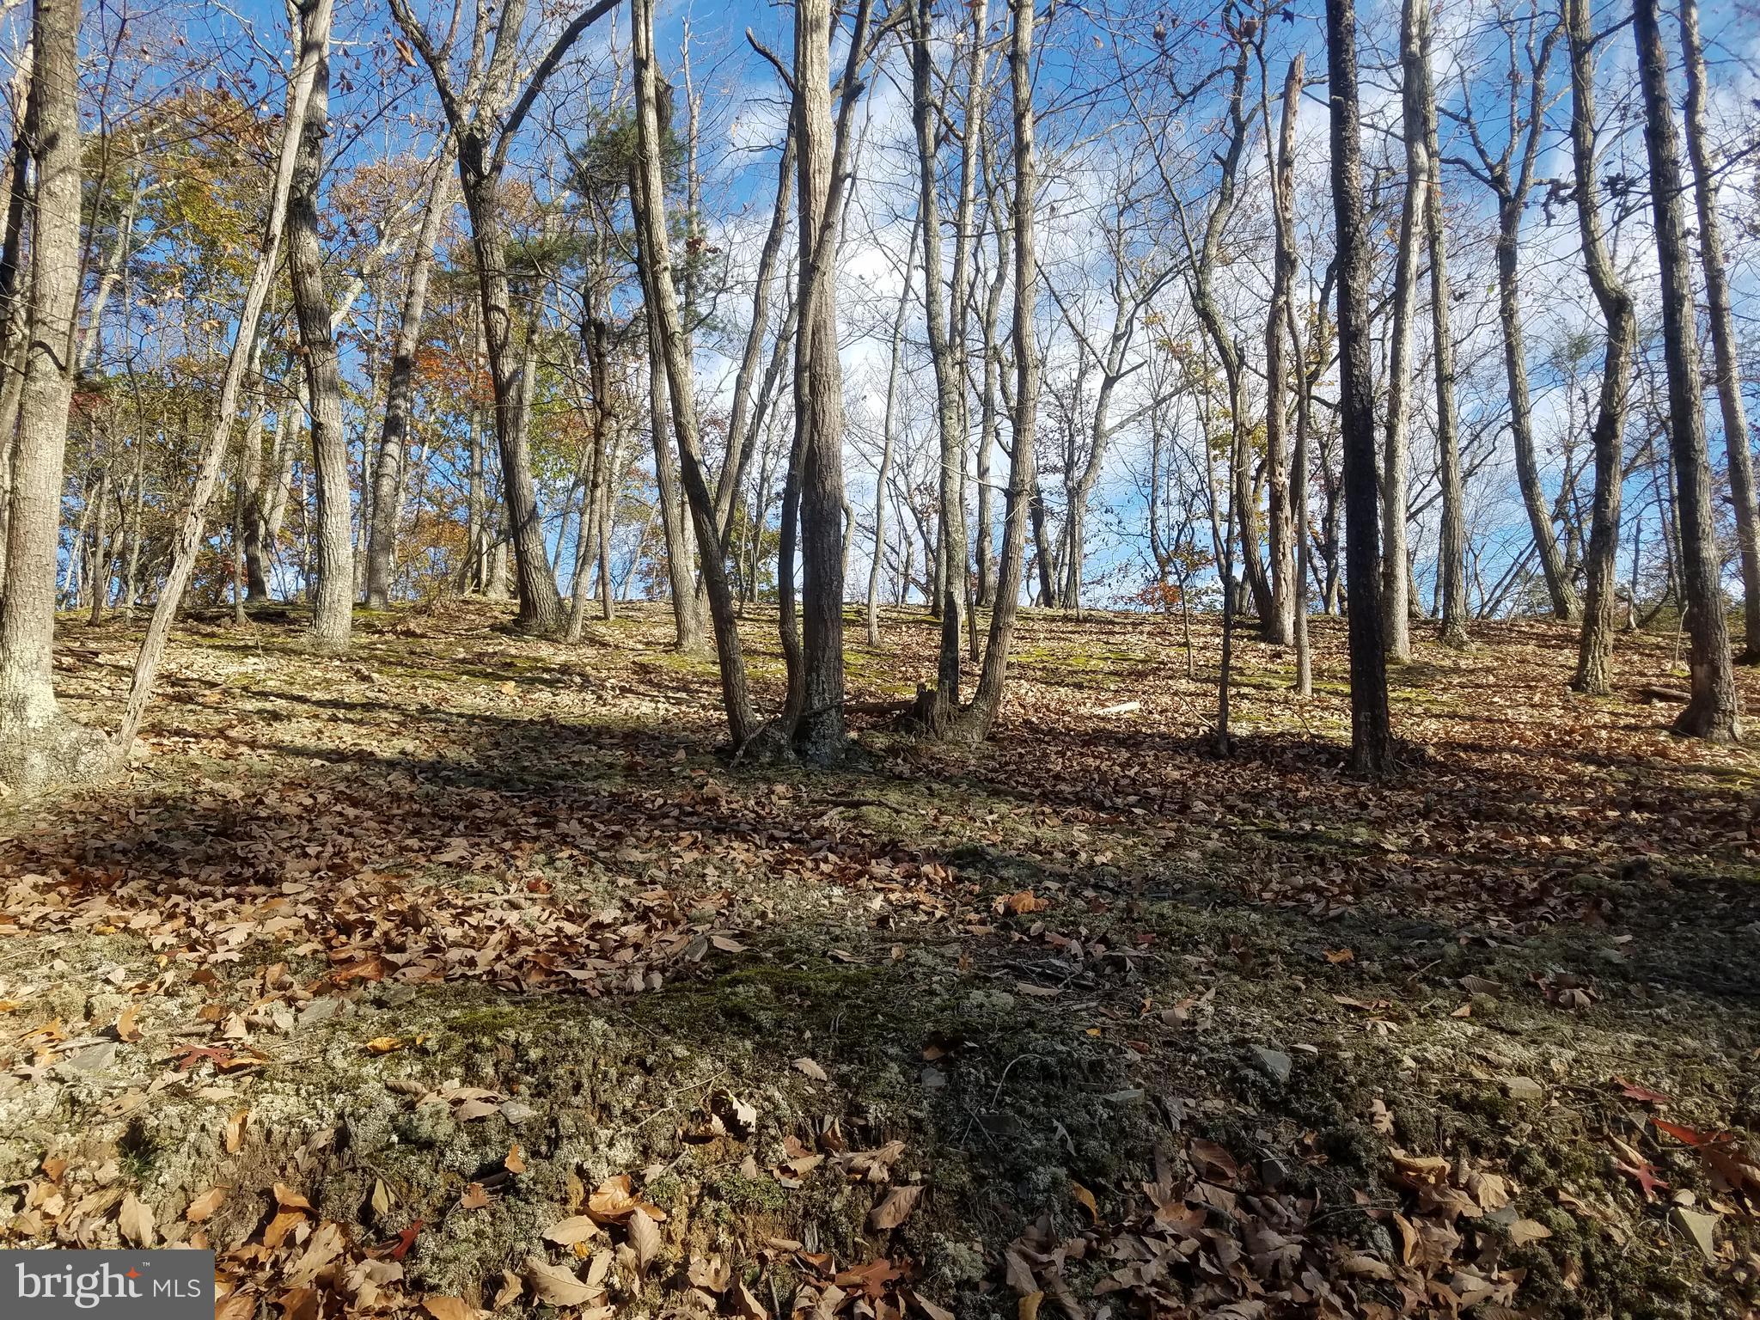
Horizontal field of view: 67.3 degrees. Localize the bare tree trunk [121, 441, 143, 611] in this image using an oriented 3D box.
[{"bbox_3d":[-11.377,-2.070,20.124,0.308,2.591,0.270,0,-5,0],"label":"bare tree trunk"}]

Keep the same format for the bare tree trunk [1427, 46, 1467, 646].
[{"bbox_3d":[6.144,-3.469,14.321,0.384,6.692,0.380,0,-5,0],"label":"bare tree trunk"}]

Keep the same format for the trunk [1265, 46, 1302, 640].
[{"bbox_3d":[5.305,-4.096,17.256,0.359,7.880,0.341,2,-4,0],"label":"trunk"}]

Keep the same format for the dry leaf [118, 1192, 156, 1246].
[{"bbox_3d":[-1.462,1.099,2.600,0.063,0.103,0.025,-20,-36,-27],"label":"dry leaf"}]

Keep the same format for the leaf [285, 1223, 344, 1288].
[{"bbox_3d":[-0.985,1.035,2.301,0.054,0.022,0.119,16,39,20],"label":"leaf"}]

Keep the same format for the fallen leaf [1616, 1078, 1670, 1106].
[{"bbox_3d":[1.645,0.926,2.850,0.055,0.025,0.101,-13,19,-41],"label":"fallen leaf"}]

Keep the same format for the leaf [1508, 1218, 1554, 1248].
[{"bbox_3d":[1.279,1.125,2.600,0.085,0.020,0.059,3,38,14],"label":"leaf"}]

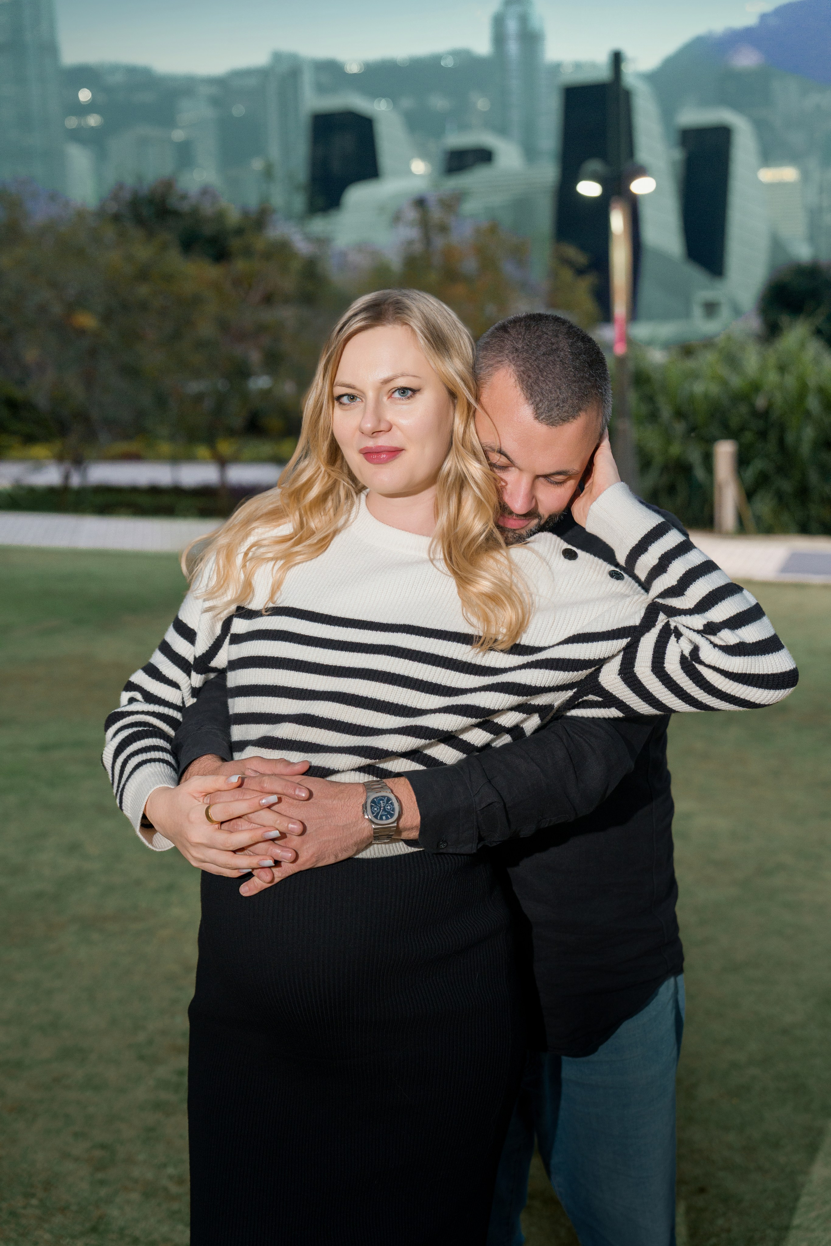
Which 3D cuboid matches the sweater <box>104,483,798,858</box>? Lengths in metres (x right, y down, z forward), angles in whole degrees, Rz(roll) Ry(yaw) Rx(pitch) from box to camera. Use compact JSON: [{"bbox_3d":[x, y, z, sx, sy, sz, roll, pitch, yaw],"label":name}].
[{"bbox_3d":[0.050,0.058,2.040,0.800,0.430,0.360,0,7,14],"label":"sweater"}]

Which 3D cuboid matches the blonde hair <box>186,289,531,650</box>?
[{"bbox_3d":[-0.064,-0.172,1.960,0.375,0.400,0.270,0,7,16],"label":"blonde hair"}]

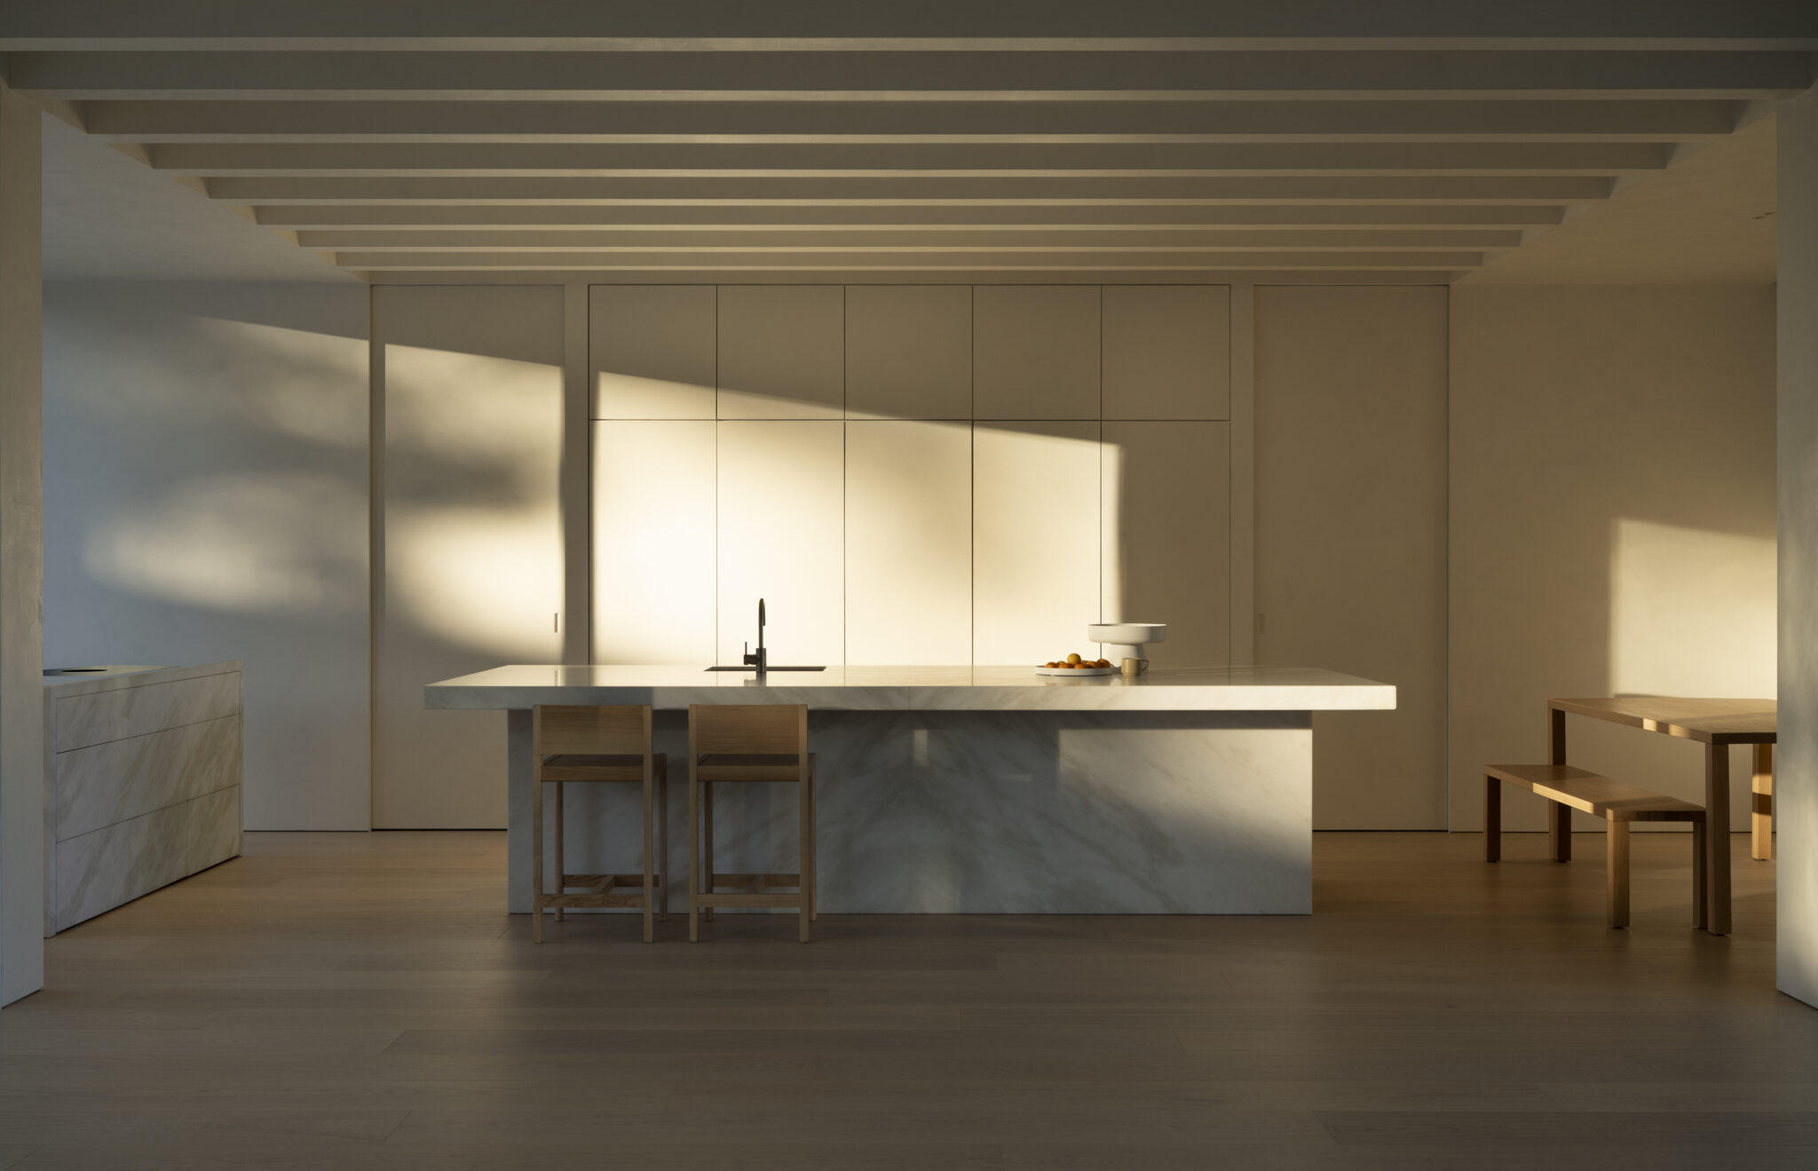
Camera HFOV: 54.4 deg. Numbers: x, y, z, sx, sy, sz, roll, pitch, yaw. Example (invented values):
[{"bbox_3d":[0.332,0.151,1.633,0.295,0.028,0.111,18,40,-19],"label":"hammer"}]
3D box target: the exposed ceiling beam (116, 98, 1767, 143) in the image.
[{"bbox_3d":[0.004,-1.623,6.058,5.576,0.180,0.124,0,0,0],"label":"exposed ceiling beam"}]

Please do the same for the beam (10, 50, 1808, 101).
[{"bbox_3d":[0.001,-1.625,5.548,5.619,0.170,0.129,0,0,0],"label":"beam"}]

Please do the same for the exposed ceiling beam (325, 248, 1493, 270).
[{"bbox_3d":[0.004,-1.640,8.664,5.576,0.180,0.124,0,0,0],"label":"exposed ceiling beam"}]

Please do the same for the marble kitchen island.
[{"bbox_3d":[0.008,0.837,7.256,3.620,0.933,1.319,0,0,0],"label":"marble kitchen island"}]

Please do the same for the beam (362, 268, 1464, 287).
[{"bbox_3d":[0.005,-1.643,9.184,5.576,0.180,0.120,0,0,0],"label":"beam"}]

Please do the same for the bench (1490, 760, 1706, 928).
[{"bbox_3d":[2.888,1.078,7.484,0.391,0.448,1.492,0,0,0],"label":"bench"}]

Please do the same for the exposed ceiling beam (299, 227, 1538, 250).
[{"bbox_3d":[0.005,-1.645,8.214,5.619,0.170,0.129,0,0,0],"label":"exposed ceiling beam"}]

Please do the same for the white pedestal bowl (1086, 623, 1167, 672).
[{"bbox_3d":[0.941,0.269,7.601,0.333,0.200,0.333,0,0,0],"label":"white pedestal bowl"}]

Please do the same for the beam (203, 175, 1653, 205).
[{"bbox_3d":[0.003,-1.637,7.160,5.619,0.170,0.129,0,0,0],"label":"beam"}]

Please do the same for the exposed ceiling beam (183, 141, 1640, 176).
[{"bbox_3d":[0.004,-1.627,6.580,5.576,0.180,0.124,0,0,0],"label":"exposed ceiling beam"}]

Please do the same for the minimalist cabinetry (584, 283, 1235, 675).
[{"bbox_3d":[0.002,-0.139,9.463,3.320,2.835,0.600,0,0,0],"label":"minimalist cabinetry"}]

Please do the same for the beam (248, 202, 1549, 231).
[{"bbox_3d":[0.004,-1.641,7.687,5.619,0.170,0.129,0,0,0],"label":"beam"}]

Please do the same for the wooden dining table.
[{"bbox_3d":[3.509,0.919,7.430,1.039,0.749,1.702,0,0,0],"label":"wooden dining table"}]

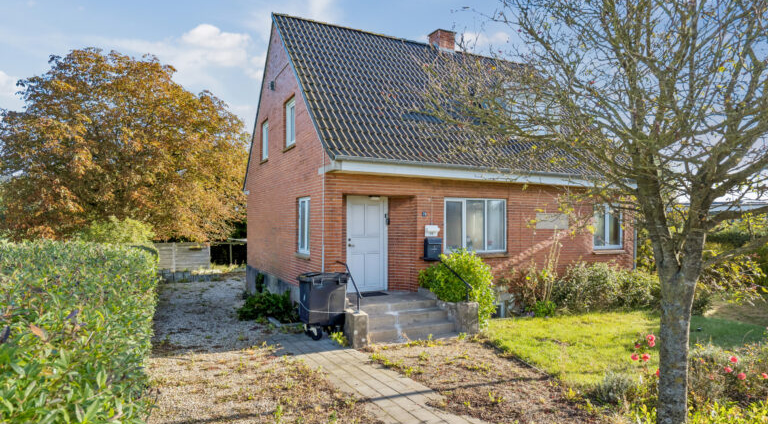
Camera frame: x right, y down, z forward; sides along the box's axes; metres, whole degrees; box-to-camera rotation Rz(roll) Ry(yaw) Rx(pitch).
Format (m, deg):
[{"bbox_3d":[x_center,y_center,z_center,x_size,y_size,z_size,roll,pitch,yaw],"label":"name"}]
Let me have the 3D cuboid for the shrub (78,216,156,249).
[{"bbox_3d":[-10.795,1.563,18.969,3.000,2.600,2.800,1,-2,-26],"label":"shrub"}]

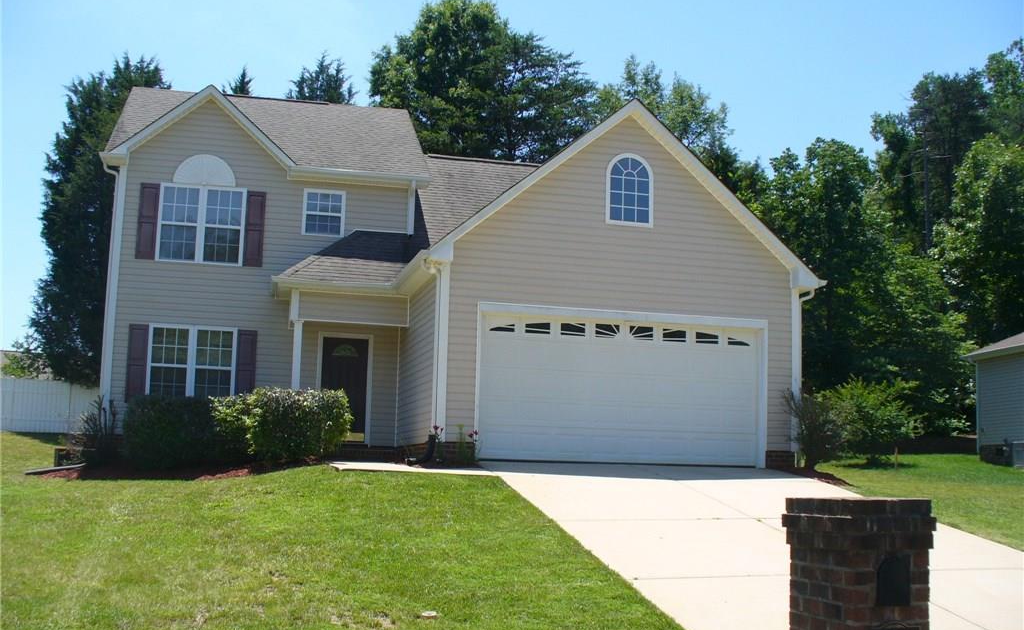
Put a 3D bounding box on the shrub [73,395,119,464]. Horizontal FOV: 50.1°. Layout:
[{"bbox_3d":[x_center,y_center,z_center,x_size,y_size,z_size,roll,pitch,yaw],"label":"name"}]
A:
[{"bbox_3d":[-7.594,2.084,20.067,0.860,1.230,0.800,3,-6,-13],"label":"shrub"}]

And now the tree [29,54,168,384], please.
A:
[{"bbox_3d":[-15.061,-2.781,41.162,5.300,14.500,5.200,3,-6,-13],"label":"tree"}]

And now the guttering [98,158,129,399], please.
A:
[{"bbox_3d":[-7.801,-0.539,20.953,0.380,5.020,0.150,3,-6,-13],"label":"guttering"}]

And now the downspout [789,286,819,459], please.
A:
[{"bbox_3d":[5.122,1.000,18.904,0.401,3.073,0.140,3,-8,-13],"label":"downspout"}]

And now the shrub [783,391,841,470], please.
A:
[{"bbox_3d":[5.104,1.954,18.597,1.065,1.333,0.900,3,-8,-13],"label":"shrub"}]

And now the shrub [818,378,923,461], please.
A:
[{"bbox_3d":[6.931,2.035,21.203,1.950,1.630,1.900,3,-6,-13],"label":"shrub"}]

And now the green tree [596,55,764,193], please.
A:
[{"bbox_3d":[6.290,-2.831,43.403,6.600,14.800,6.400,3,-6,-13],"label":"green tree"}]

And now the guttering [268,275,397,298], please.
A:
[{"bbox_3d":[-3.242,-0.564,20.284,2.320,0.150,0.150,3,-6,-13],"label":"guttering"}]

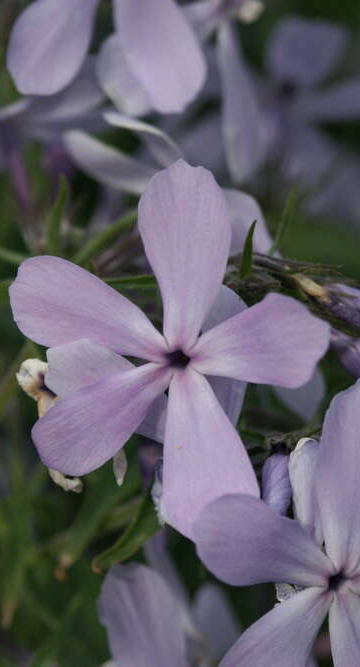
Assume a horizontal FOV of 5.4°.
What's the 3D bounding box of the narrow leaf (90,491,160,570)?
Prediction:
[{"bbox_3d":[-0.005,0.018,0.364,0.003,0.011,0.003,38,-6,16],"label":"narrow leaf"}]

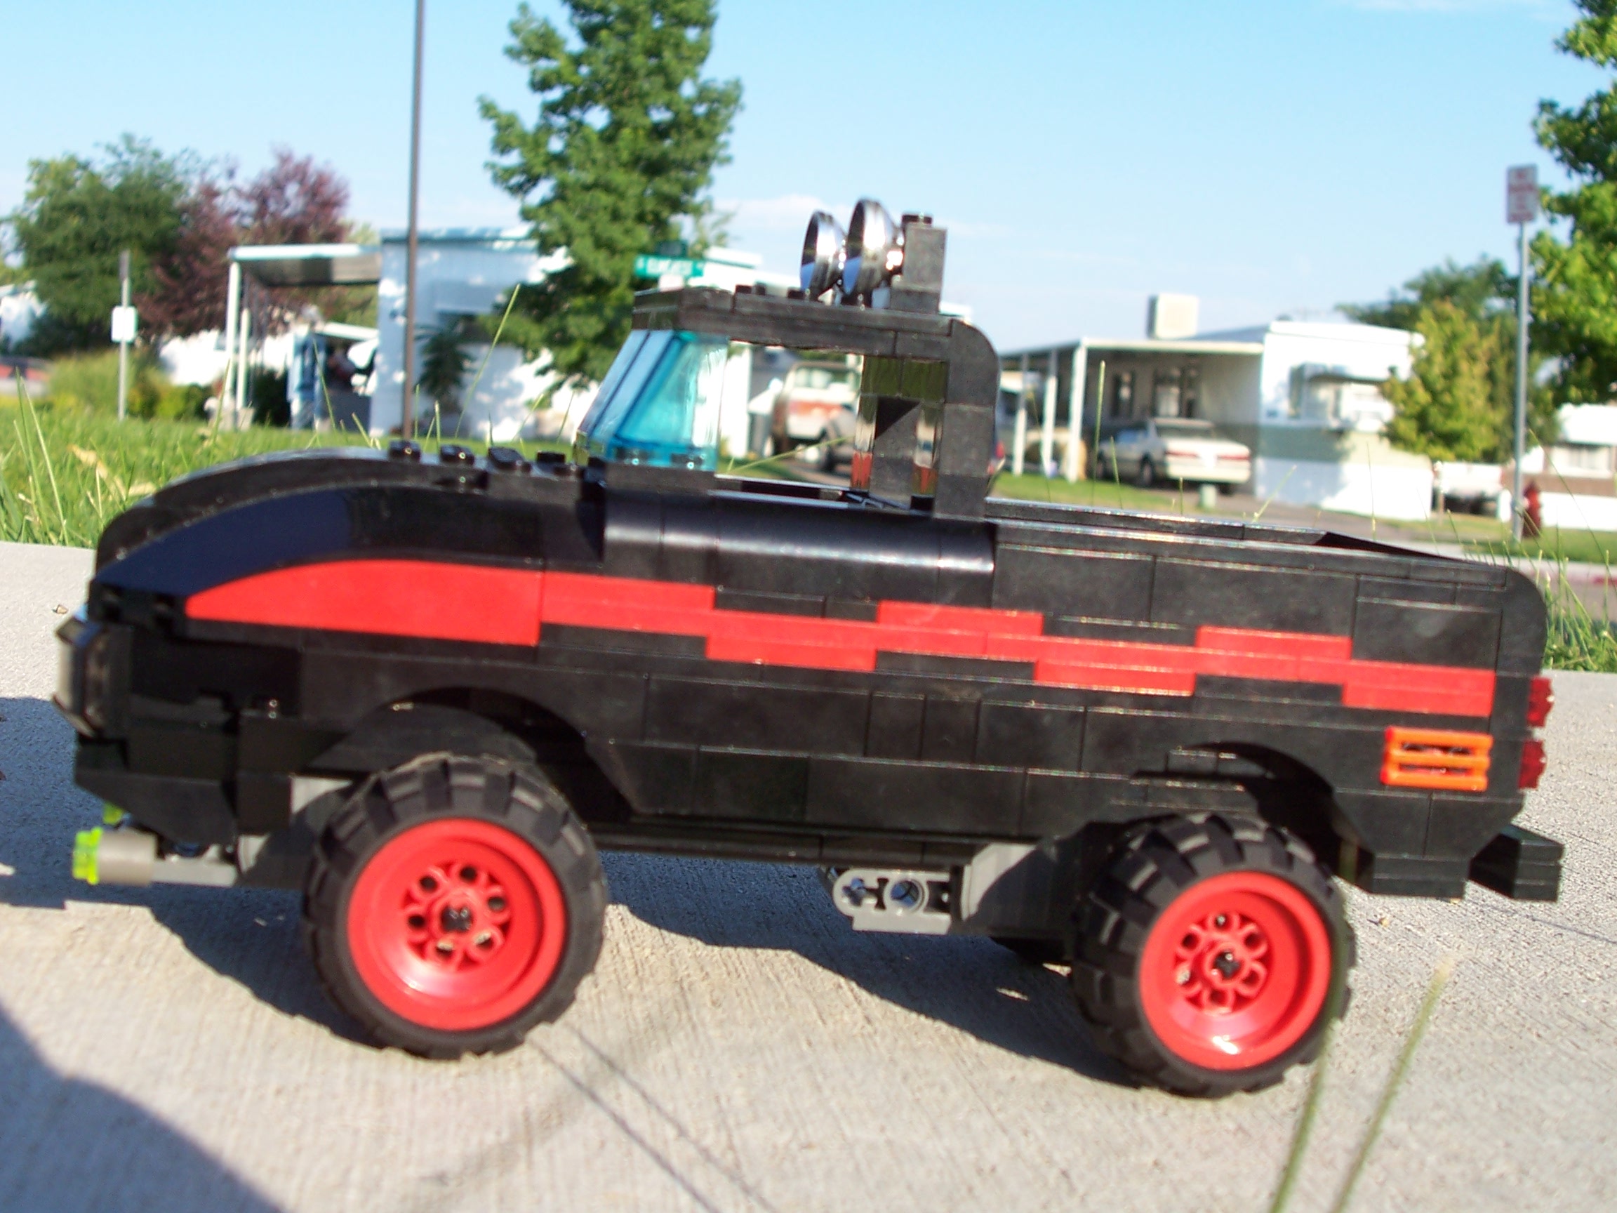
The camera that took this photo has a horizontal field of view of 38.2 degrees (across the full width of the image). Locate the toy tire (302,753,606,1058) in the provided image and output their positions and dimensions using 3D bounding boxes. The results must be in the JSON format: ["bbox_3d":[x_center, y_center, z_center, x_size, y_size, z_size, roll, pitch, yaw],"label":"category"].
[{"bbox_3d":[-0.051,0.043,0.338,0.042,0.042,0.024,5,6,-12],"label":"toy tire"}]

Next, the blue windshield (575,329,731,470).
[{"bbox_3d":[-0.025,-0.032,0.353,0.016,0.019,0.048,5,6,-12],"label":"blue windshield"}]

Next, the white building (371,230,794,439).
[{"bbox_3d":[-4.513,-4.948,43.939,6.600,3.600,10.000,2,5,-8],"label":"white building"}]

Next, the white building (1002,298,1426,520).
[{"bbox_3d":[8.685,-4.452,52.975,7.200,3.700,12.000,3,5,-2],"label":"white building"}]

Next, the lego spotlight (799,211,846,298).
[{"bbox_3d":[0.004,-0.056,0.371,0.007,0.015,0.015,5,6,-12],"label":"lego spotlight"}]

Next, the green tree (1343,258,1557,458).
[{"bbox_3d":[12.626,-4.540,46.000,4.200,4.700,4.000,3,5,0],"label":"green tree"}]

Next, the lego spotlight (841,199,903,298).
[{"bbox_3d":[0.010,-0.053,0.346,0.007,0.015,0.015,5,6,-12],"label":"lego spotlight"}]

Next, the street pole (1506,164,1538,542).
[{"bbox_3d":[5.796,-2.055,19.000,0.060,3.050,0.305,-1,6,-37],"label":"street pole"}]

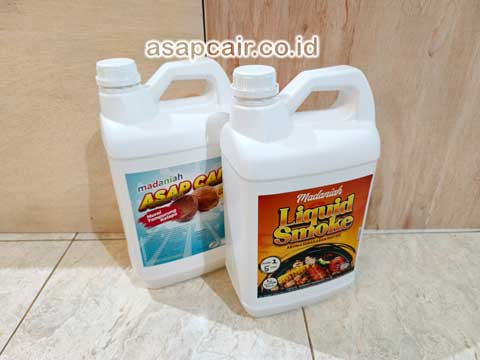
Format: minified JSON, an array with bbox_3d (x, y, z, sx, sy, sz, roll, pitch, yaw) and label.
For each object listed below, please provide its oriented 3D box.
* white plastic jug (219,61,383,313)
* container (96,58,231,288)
[{"bbox_3d":[0.075,0.012,0.436,0.184,0.321,0.130,-10,30,-16],"label":"white plastic jug"},{"bbox_3d":[-0.096,-0.014,0.488,0.184,0.321,0.130,-13,31,-21],"label":"container"}]

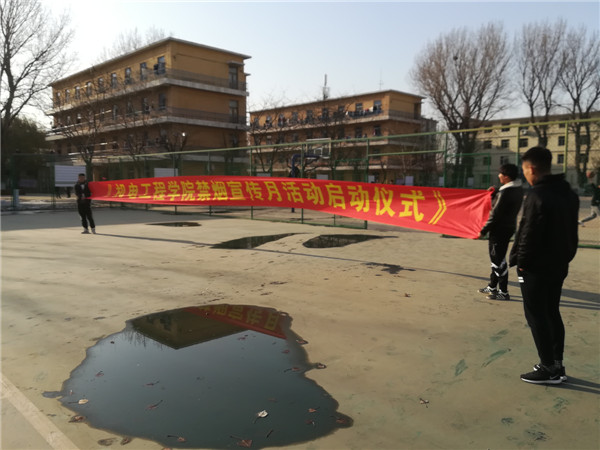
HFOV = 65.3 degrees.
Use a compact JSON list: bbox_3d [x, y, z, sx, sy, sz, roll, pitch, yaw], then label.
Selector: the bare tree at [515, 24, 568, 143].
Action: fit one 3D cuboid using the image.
[{"bbox_3d":[27.288,-13.058,53.118,6.000,19.500,6.000,3,6,27],"label":"bare tree"}]

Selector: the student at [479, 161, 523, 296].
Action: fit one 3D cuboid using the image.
[{"bbox_3d":[2.687,0.091,6.239,0.520,1.790,0.540,4,7,38],"label":"student"}]

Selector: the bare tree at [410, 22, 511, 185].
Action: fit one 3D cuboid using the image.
[{"bbox_3d":[17.218,-12.237,50.168,10.800,18.400,10.000,2,5,19],"label":"bare tree"}]

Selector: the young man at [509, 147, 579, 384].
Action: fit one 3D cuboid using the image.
[{"bbox_3d":[1.890,0.314,3.618,0.550,1.820,0.420,-5,7,-45],"label":"young man"}]

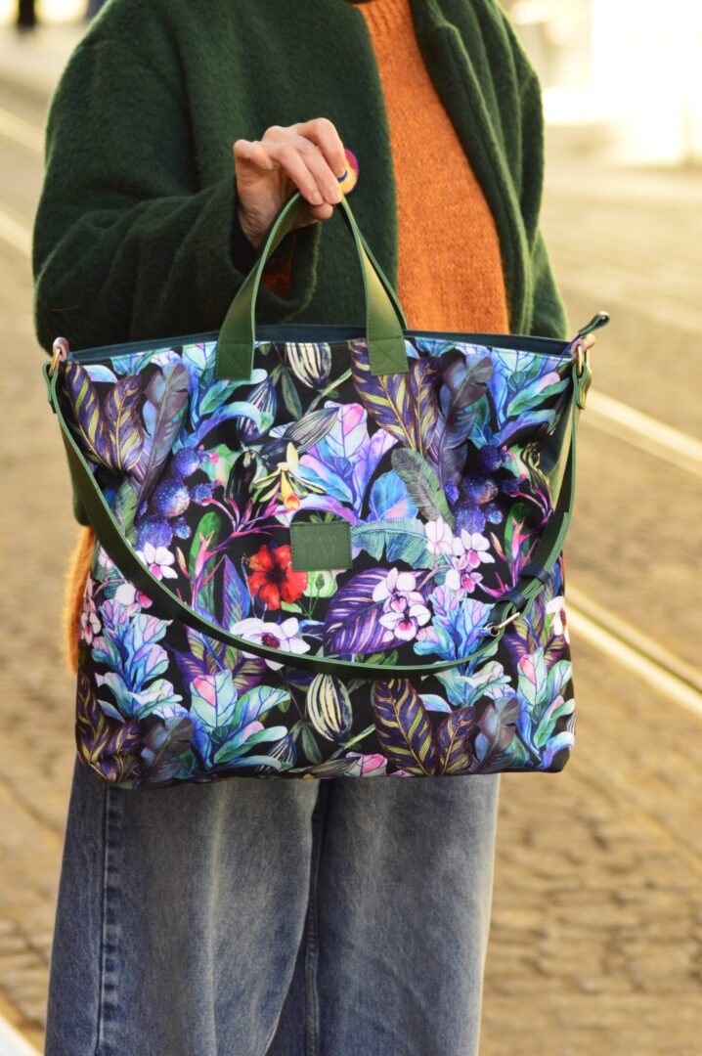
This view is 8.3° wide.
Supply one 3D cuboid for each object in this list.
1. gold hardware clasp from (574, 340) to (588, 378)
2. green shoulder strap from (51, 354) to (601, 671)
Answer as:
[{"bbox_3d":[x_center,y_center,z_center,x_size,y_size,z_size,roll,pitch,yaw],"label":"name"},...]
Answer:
[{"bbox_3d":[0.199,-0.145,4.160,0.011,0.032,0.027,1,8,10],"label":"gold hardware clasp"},{"bbox_3d":[-0.030,-0.008,4.120,0.468,0.262,0.110,0,8,0],"label":"green shoulder strap"}]

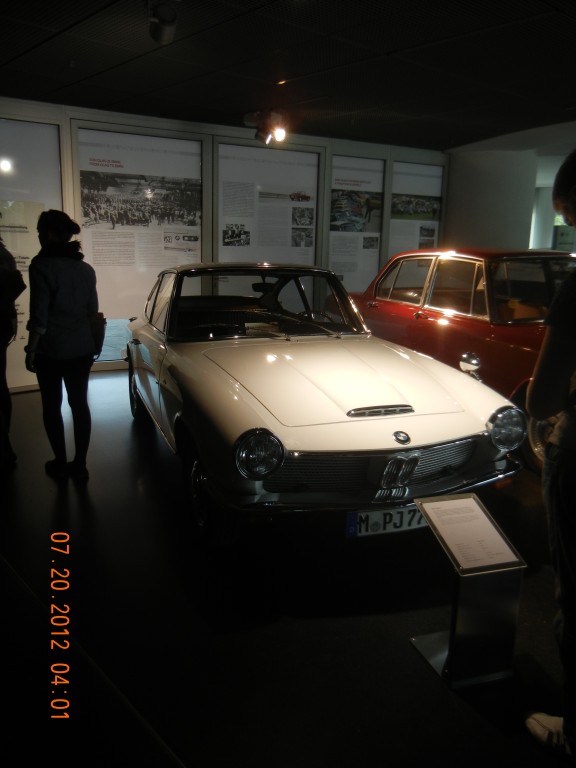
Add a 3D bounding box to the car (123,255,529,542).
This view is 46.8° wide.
[{"bbox_3d":[-0.237,-0.165,4.540,1.580,1.280,4.060,-4,14,-21],"label":"car"}]

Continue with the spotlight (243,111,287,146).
[{"bbox_3d":[-0.196,-2.235,5.800,0.310,0.270,0.230,-4,14,-21],"label":"spotlight"}]

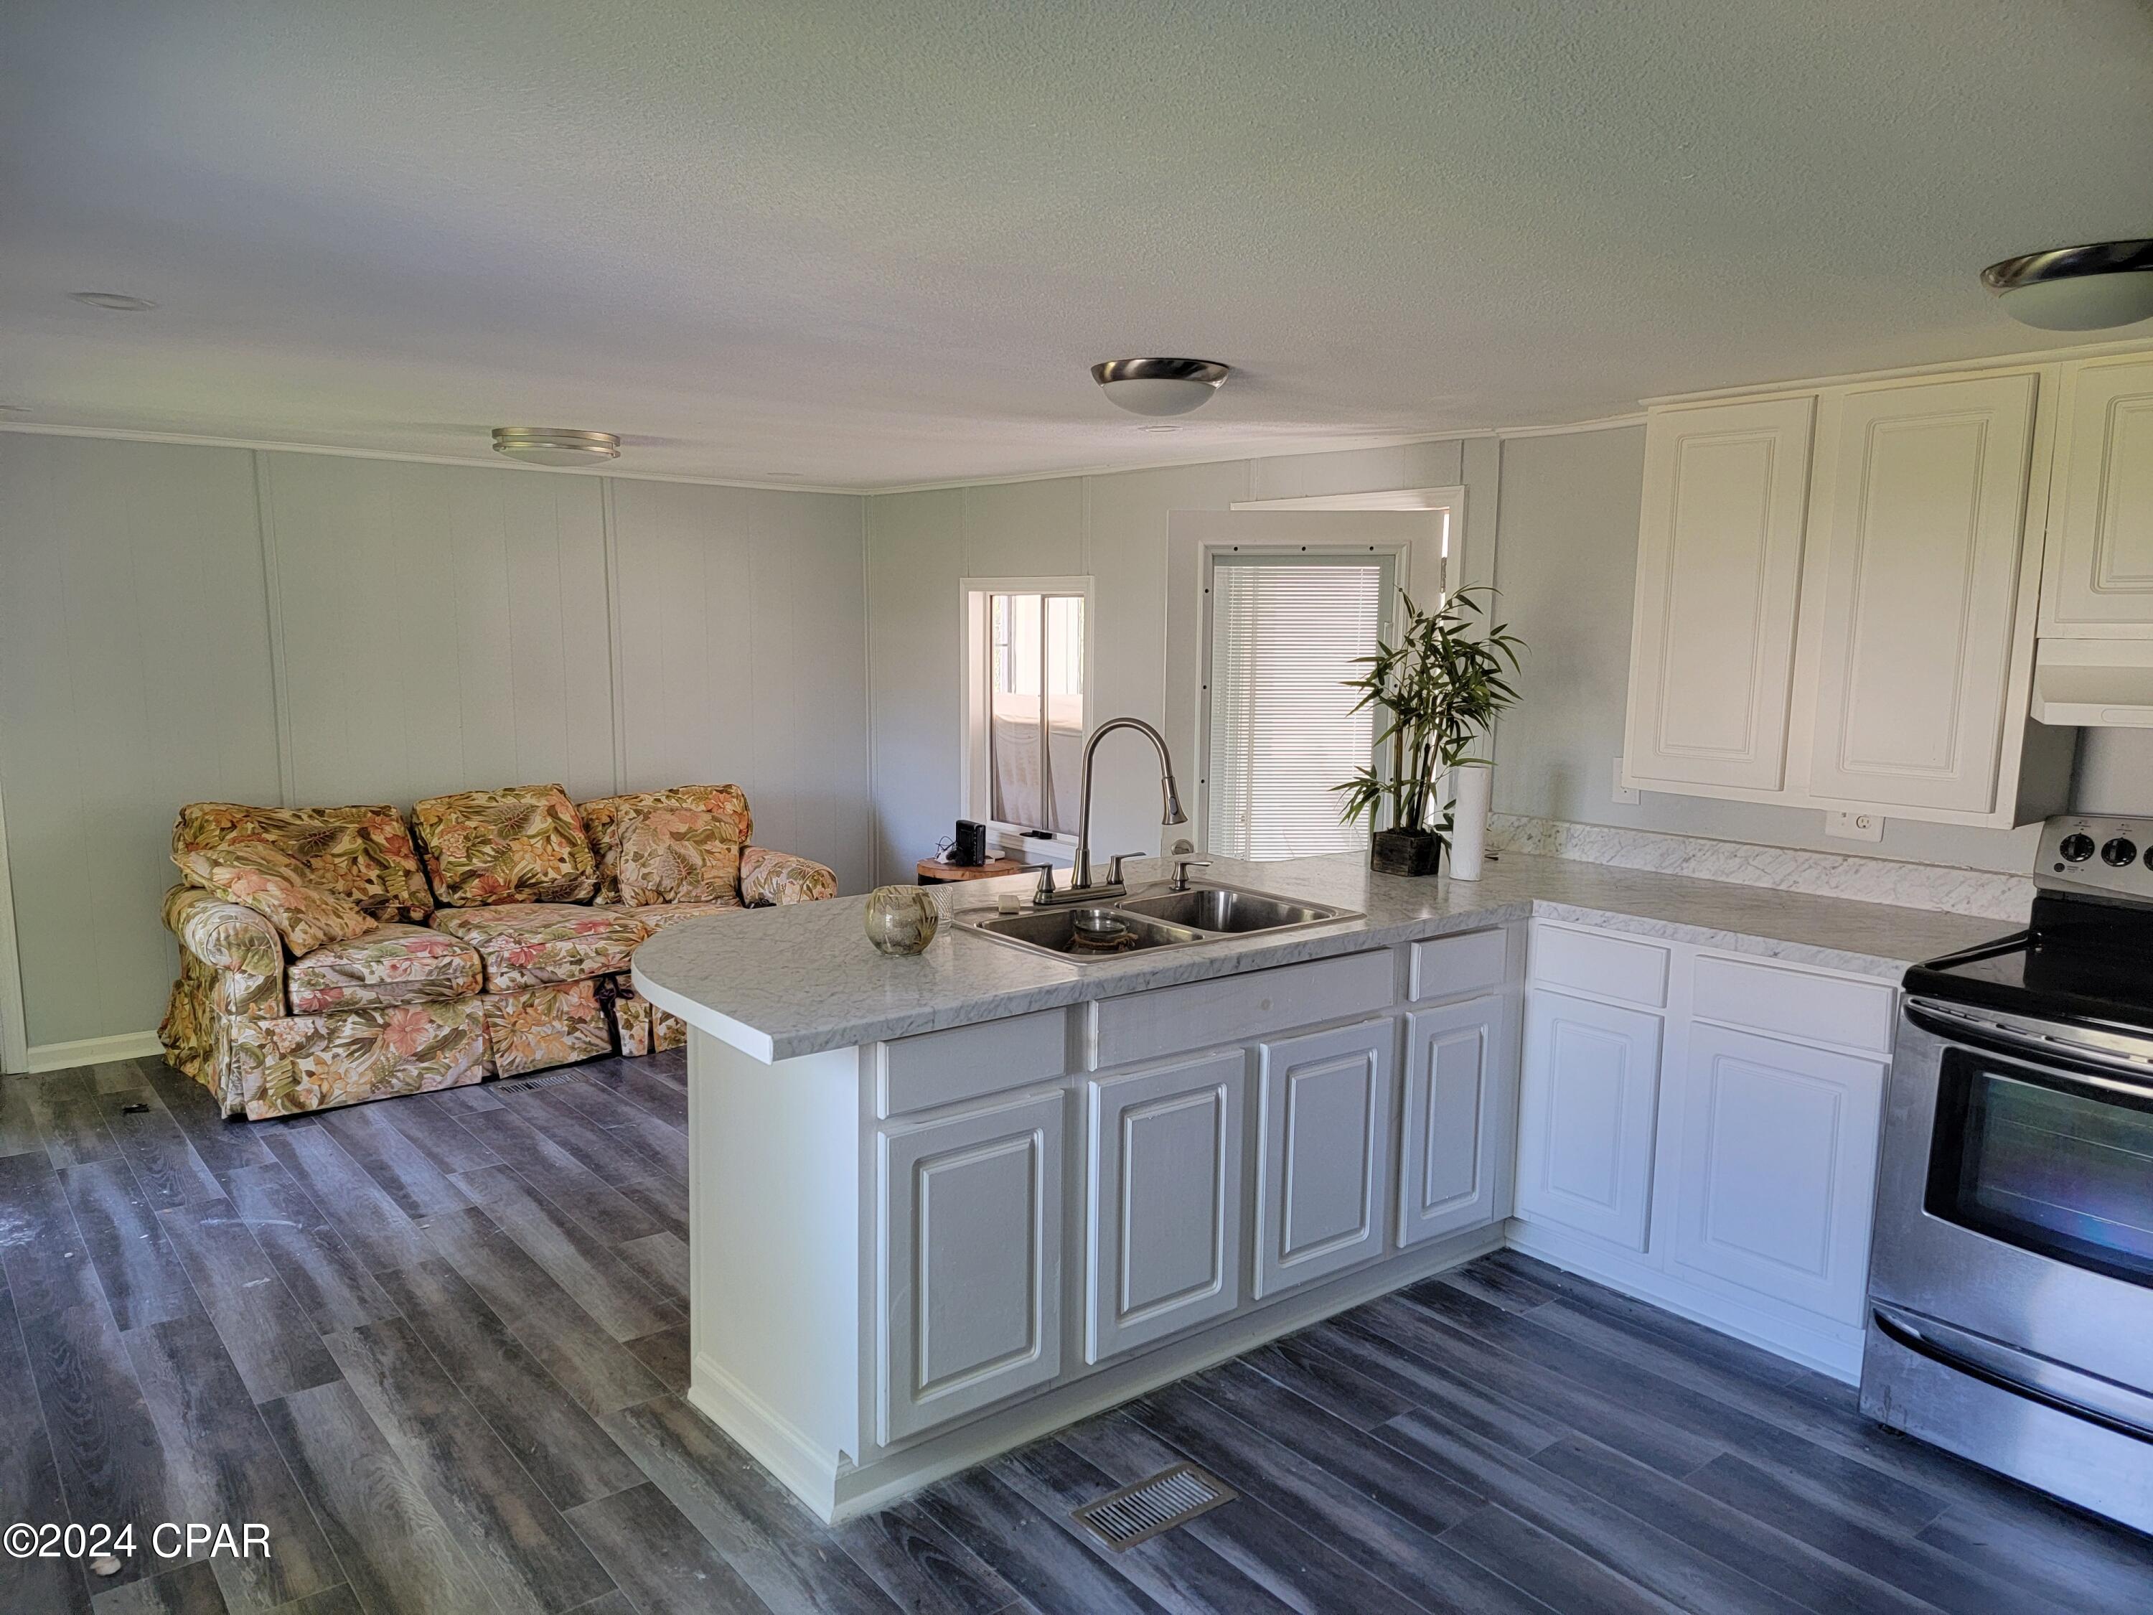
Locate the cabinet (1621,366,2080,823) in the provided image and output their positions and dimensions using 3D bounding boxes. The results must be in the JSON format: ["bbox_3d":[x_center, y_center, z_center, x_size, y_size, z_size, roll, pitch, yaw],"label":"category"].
[{"bbox_3d":[1.852,-0.504,3.610,0.319,0.988,0.942,-5,9,-38],"label":"cabinet"}]

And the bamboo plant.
[{"bbox_3d":[0.970,-0.236,4.117,0.530,0.741,0.460,1,7,0],"label":"bamboo plant"}]

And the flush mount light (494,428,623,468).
[{"bbox_3d":[-1.692,-1.158,4.865,0.413,0.100,0.413,-5,9,-38],"label":"flush mount light"}]

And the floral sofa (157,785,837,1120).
[{"bbox_3d":[-2.069,0.412,5.546,2.256,0.922,0.961,-5,9,-38],"label":"floral sofa"}]

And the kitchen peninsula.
[{"bbox_3d":[0.536,0.713,3.407,2.806,0.893,1.913,-5,9,-38],"label":"kitchen peninsula"}]

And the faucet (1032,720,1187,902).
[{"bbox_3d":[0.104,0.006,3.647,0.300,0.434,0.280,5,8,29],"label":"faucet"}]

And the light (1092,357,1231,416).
[{"bbox_3d":[0.198,-0.968,3.493,0.326,0.107,0.326,1,7,0],"label":"light"}]

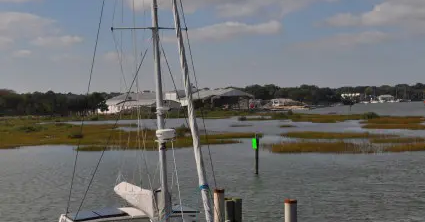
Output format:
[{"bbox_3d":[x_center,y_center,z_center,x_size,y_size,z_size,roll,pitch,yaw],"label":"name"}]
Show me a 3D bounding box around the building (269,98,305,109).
[{"bbox_3d":[36.608,-3.661,390.000,18.500,6.000,12.000,-1,1,12],"label":"building"}]

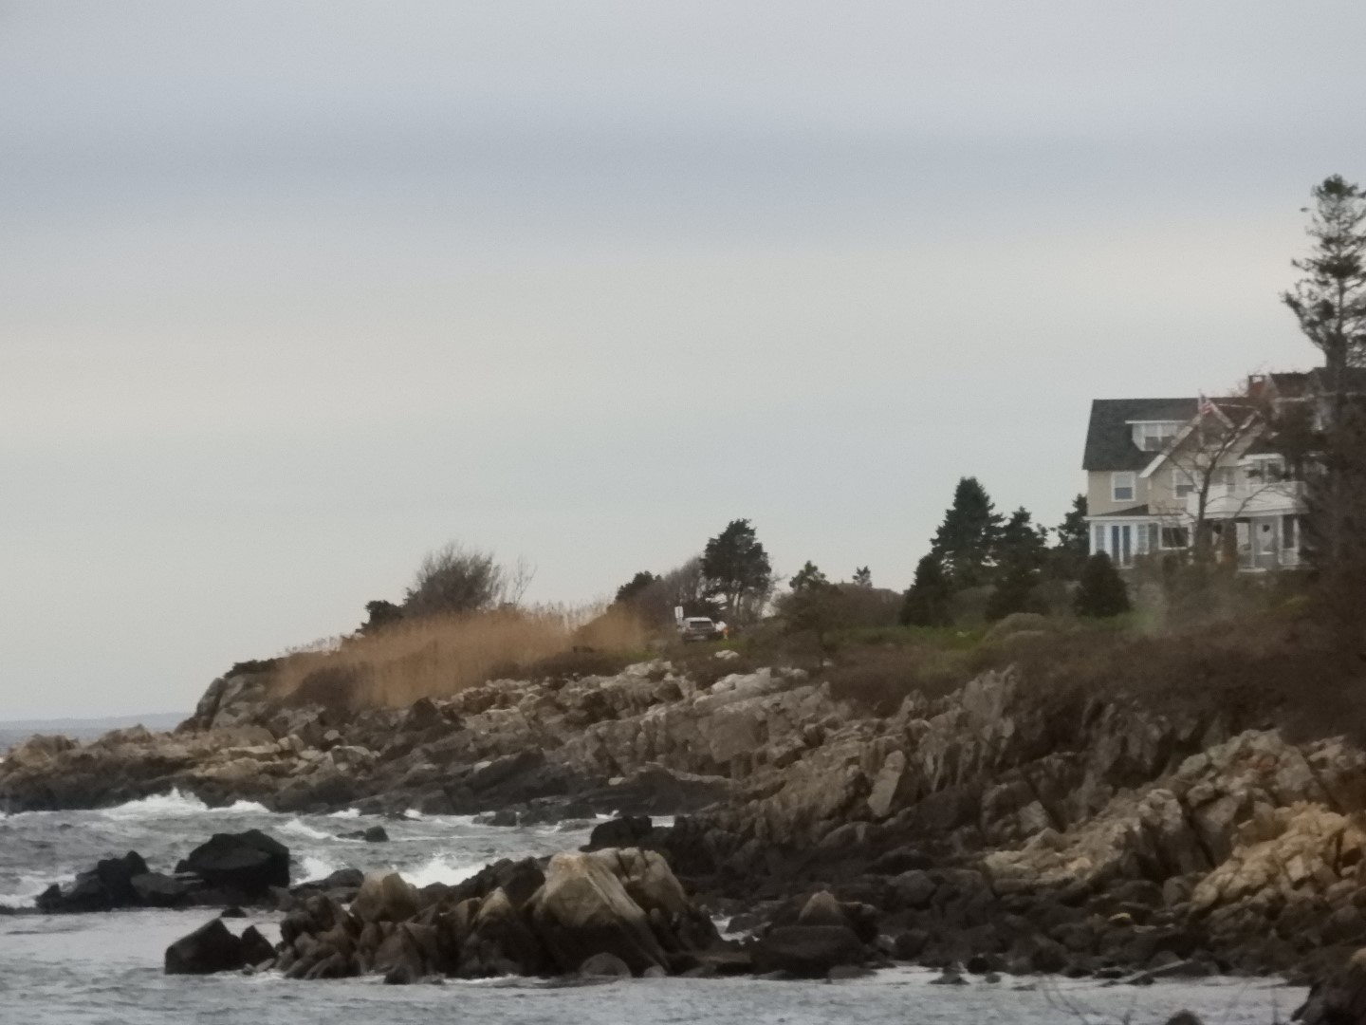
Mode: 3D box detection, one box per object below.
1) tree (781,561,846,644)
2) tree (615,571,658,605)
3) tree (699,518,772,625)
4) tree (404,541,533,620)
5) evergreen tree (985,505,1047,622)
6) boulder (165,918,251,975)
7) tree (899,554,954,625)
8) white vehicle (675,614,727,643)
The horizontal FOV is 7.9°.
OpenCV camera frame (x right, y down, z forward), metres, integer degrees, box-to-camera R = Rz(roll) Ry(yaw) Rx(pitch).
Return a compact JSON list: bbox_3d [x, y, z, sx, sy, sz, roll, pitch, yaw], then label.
[{"bbox_3d":[7.259,5.027,550.000,3.630,4.640,3.400,0,-1,0],"label":"tree"},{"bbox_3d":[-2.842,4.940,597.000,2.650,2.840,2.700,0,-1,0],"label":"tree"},{"bbox_3d":[3.267,3.687,598.000,4.400,6.660,4.300,0,-1,0],"label":"tree"},{"bbox_3d":[-12.655,4.376,582.000,7.620,5.160,6.500,0,-1,0],"label":"tree"},{"bbox_3d":[17.916,2.838,530.000,3.330,6.190,3.300,0,-1,0],"label":"evergreen tree"},{"bbox_3d":[-8.761,8.013,182.000,1.590,1.080,1.300,0,-1,0],"label":"boulder"},{"bbox_3d":[13.023,4.198,528.000,2.910,4.000,2.900,0,-1,0],"label":"tree"},{"bbox_3d":[1.004,6.933,580.000,1.900,1.700,4.600,0,-1,-8],"label":"white vehicle"}]

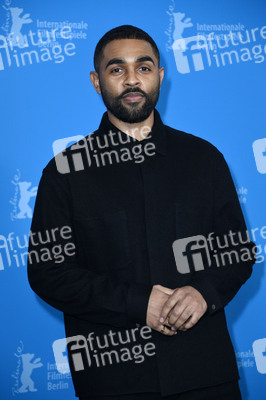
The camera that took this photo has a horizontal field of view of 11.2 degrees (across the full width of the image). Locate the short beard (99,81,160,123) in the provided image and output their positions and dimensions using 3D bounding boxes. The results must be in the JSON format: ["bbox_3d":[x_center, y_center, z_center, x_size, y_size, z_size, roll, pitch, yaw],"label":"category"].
[{"bbox_3d":[-0.007,-0.235,3.230,0.140,0.100,0.100,-2,-2,-7],"label":"short beard"}]

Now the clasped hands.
[{"bbox_3d":[0.101,0.251,3.080,0.137,0.118,0.100,-2,0,-12],"label":"clasped hands"}]

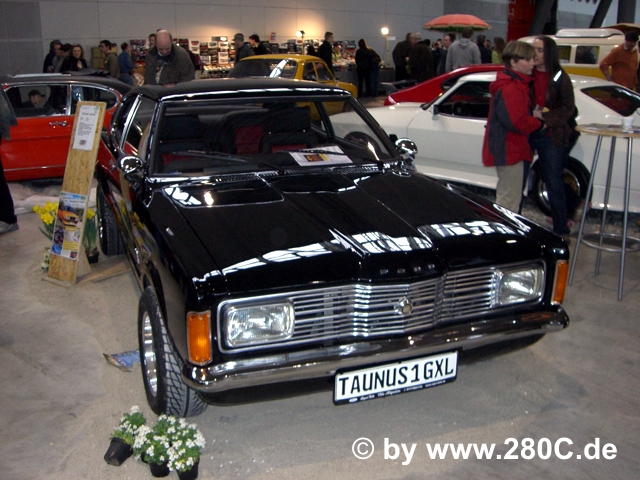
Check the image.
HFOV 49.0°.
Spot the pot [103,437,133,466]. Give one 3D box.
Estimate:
[{"bbox_3d":[-0.789,0.829,2.746,0.103,0.103,0.085,7,41,24],"label":"pot"}]

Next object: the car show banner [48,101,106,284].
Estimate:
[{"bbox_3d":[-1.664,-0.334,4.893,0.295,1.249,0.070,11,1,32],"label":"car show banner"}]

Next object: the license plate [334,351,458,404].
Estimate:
[{"bbox_3d":[0.301,0.525,2.681,0.530,0.133,0.020,-6,16,-20],"label":"license plate"}]

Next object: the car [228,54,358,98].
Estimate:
[{"bbox_3d":[-0.620,-2.830,13.600,1.630,1.440,4.250,5,16,19],"label":"car"}]

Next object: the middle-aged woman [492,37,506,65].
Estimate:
[{"bbox_3d":[3.126,-2.654,12.360,0.320,1.680,0.450,7,17,21],"label":"middle-aged woman"}]

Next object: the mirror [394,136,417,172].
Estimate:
[{"bbox_3d":[0.497,-0.498,4.101,0.130,0.170,0.100,-6,16,-20],"label":"mirror"}]

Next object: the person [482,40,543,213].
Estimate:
[{"bbox_3d":[1.515,-0.715,5.520,0.450,1.610,0.460,4,16,14],"label":"person"}]

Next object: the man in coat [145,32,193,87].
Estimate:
[{"bbox_3d":[-1.507,-1.250,7.175,0.540,1.710,0.360,5,16,17],"label":"man in coat"}]

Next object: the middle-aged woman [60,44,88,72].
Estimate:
[{"bbox_3d":[-3.804,-2.292,11.069,0.450,1.590,0.320,-7,17,-26],"label":"middle-aged woman"}]

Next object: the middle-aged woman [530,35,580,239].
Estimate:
[{"bbox_3d":[1.885,-0.765,5.600,0.430,1.660,0.480,-5,16,-17],"label":"middle-aged woman"}]

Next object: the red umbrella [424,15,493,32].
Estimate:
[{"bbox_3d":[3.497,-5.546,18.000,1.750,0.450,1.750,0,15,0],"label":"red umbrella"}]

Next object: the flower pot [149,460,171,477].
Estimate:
[{"bbox_3d":[-0.615,0.857,2.691,0.086,0.080,0.086,0,16,0],"label":"flower pot"}]

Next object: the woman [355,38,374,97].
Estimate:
[{"bbox_3d":[1.303,-5.111,21.062,0.460,1.700,0.320,3,16,8],"label":"woman"}]

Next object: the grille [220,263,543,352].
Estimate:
[{"bbox_3d":[0.301,0.245,2.657,1.390,0.190,0.130,-6,17,-21],"label":"grille"}]

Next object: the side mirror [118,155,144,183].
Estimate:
[{"bbox_3d":[-0.951,-0.361,3.557,0.130,0.135,0.100,-6,16,-20],"label":"side mirror"}]

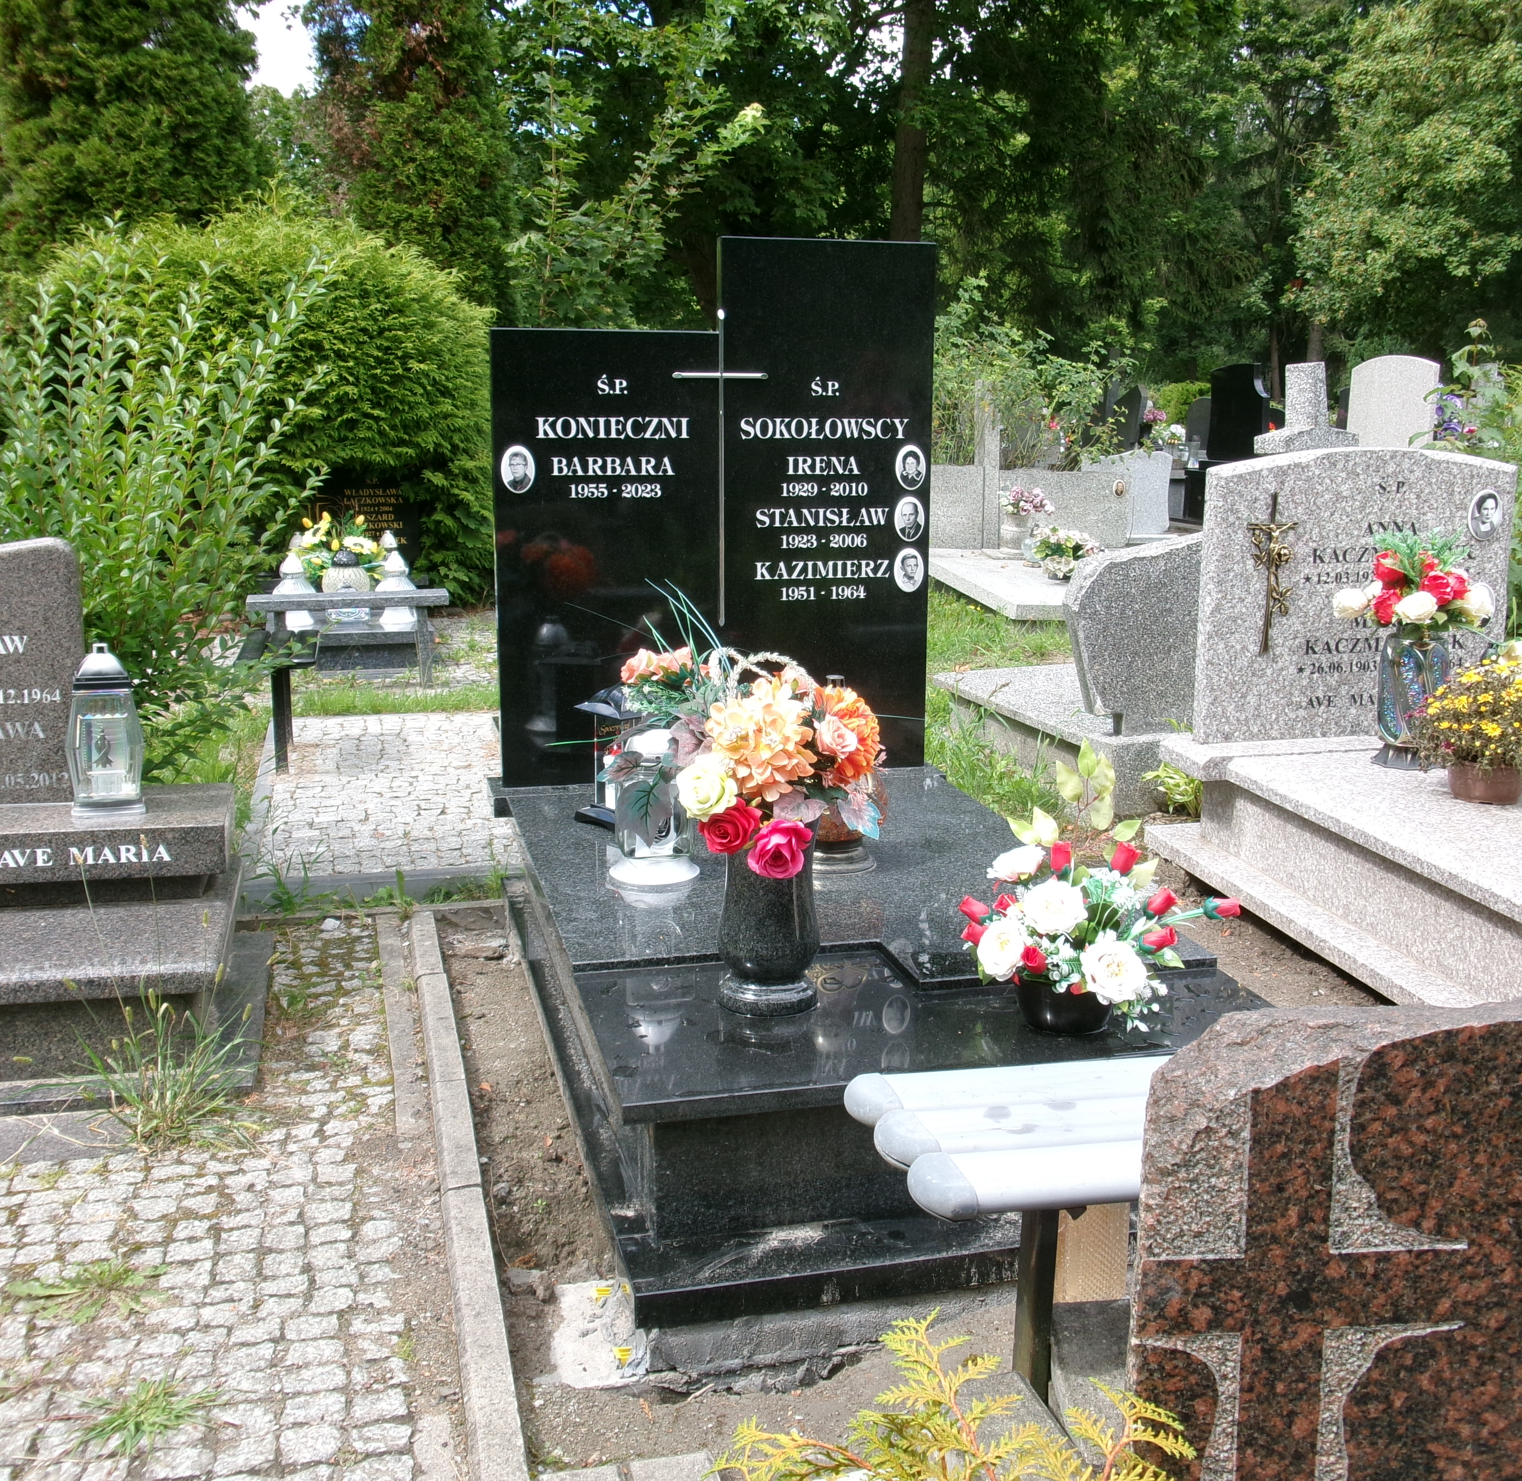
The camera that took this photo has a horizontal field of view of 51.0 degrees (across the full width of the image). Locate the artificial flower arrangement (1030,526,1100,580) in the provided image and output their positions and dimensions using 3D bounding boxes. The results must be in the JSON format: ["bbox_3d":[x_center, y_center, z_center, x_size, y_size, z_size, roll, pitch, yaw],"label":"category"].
[{"bbox_3d":[1.878,-1.155,9.844,0.420,0.340,0.370,-2,12,-14],"label":"artificial flower arrangement"}]

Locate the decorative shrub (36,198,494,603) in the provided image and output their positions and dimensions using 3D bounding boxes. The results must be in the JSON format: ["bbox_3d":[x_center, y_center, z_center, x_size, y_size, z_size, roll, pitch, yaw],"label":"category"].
[{"bbox_3d":[-3.467,-2.349,11.235,3.371,2.803,2.889,-2,12,-14],"label":"decorative shrub"}]

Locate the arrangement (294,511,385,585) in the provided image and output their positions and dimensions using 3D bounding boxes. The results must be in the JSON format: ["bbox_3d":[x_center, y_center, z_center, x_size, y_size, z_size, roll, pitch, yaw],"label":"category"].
[{"bbox_3d":[-2.402,-1.067,9.095,0.500,0.470,0.400,-2,12,-14],"label":"arrangement"}]

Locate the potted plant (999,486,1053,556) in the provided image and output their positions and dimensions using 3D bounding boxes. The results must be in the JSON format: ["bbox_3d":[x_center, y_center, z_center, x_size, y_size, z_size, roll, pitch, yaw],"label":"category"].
[{"bbox_3d":[1.813,-1.502,10.914,0.370,0.480,0.340,-2,12,-14],"label":"potted plant"}]

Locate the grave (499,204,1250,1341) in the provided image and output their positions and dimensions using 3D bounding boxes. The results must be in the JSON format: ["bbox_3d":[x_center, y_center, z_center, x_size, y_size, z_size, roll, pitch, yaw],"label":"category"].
[{"bbox_3d":[0.109,-0.190,3.079,1.130,1.660,1.921,-2,12,-14],"label":"grave"}]

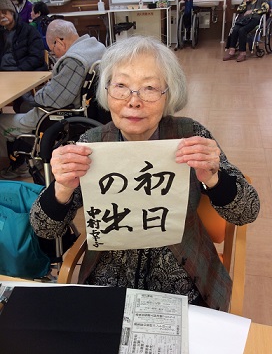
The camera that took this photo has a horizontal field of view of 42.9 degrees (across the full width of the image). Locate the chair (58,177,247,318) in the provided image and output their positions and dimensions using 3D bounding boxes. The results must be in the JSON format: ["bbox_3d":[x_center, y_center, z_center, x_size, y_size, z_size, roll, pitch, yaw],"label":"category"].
[{"bbox_3d":[0.048,0.437,1.059,0.540,0.770,0.540,4,31,12],"label":"chair"}]

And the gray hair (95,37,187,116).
[{"bbox_3d":[0.021,-0.253,0.850,0.215,0.200,0.210,6,29,6],"label":"gray hair"}]

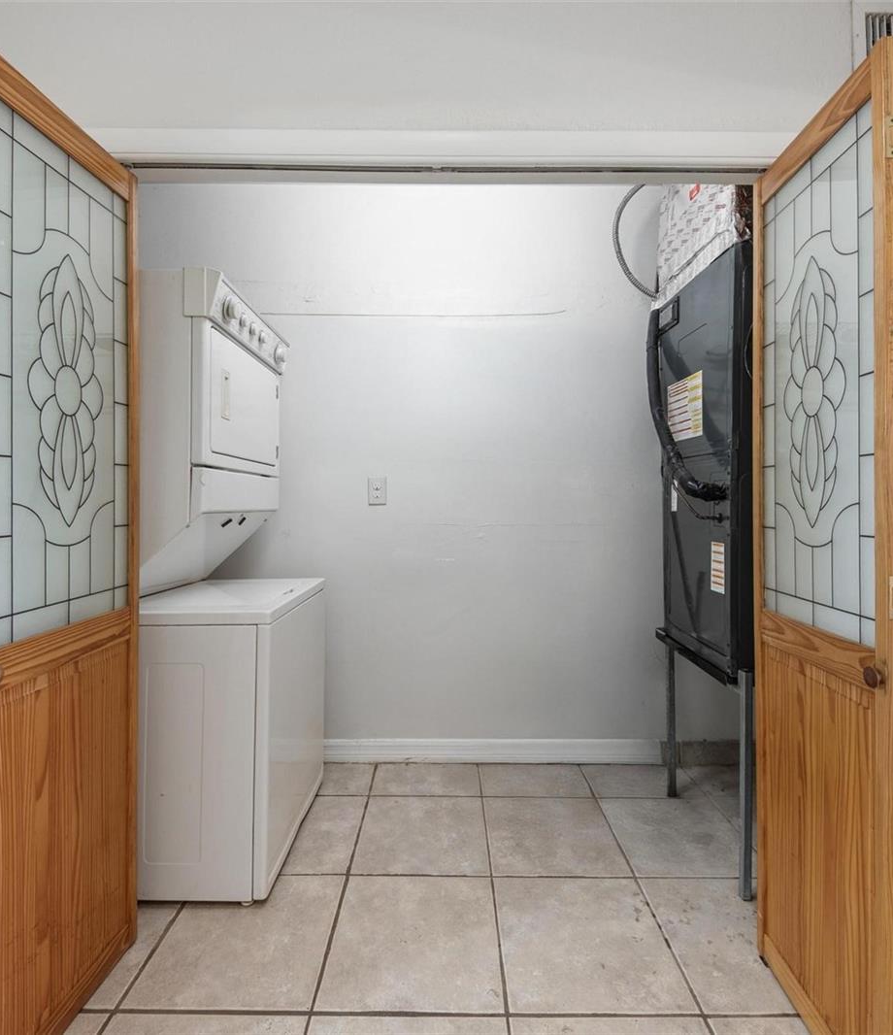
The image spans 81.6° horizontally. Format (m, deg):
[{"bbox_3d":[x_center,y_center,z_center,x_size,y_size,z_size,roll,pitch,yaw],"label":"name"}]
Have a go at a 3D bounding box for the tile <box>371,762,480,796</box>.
[{"bbox_3d":[-0.081,1.130,2.223,0.443,0.010,0.257,0,1,0],"label":"tile"}]

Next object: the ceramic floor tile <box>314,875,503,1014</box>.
[{"bbox_3d":[-0.084,1.140,1.412,0.443,0.010,0.443,0,1,0],"label":"ceramic floor tile"}]

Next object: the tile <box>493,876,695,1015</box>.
[{"bbox_3d":[0.368,1.143,1.411,0.443,0.010,0.443,0,1,0],"label":"tile"}]

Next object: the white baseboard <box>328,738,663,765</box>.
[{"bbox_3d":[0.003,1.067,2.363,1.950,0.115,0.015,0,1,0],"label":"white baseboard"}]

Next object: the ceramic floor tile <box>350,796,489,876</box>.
[{"bbox_3d":[-0.082,1.134,1.864,0.443,0.010,0.443,0,1,0],"label":"ceramic floor tile"}]

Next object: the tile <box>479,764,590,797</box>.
[{"bbox_3d":[0.371,1.133,2.221,0.443,0.010,0.257,0,1,0],"label":"tile"}]

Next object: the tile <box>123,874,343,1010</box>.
[{"bbox_3d":[-0.536,1.137,1.414,0.443,0.010,0.443,0,1,0],"label":"tile"}]

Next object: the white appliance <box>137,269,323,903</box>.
[{"bbox_3d":[-0.891,0.197,1.854,0.760,1.856,0.688,0,1,0],"label":"white appliance"}]

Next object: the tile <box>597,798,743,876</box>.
[{"bbox_3d":[0.822,1.140,1.861,0.443,0.010,0.443,0,1,0],"label":"tile"}]

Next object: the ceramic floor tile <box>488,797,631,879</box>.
[{"bbox_3d":[0.370,1.137,1.863,0.443,0.010,0.443,0,1,0],"label":"ceramic floor tile"}]

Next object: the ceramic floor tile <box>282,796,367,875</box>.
[{"bbox_3d":[-0.534,1.132,1.866,0.443,0.010,0.443,0,1,0],"label":"ceramic floor tile"}]

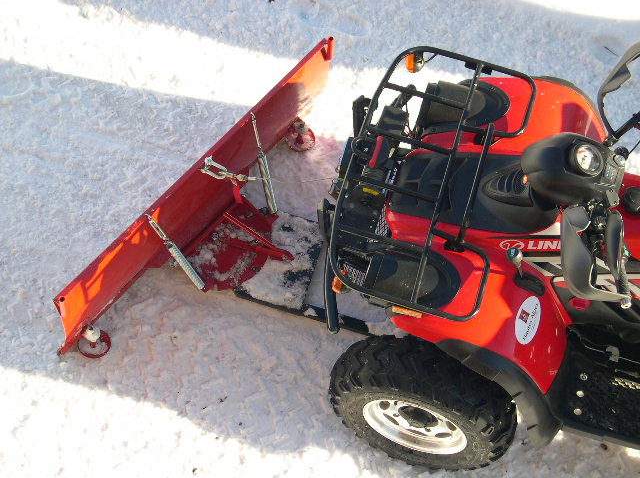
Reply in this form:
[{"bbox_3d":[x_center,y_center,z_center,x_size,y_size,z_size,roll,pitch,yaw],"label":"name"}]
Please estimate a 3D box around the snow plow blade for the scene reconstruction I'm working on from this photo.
[{"bbox_3d":[-0.366,-0.141,4.683,0.180,0.380,1.480,31,58,19],"label":"snow plow blade"}]

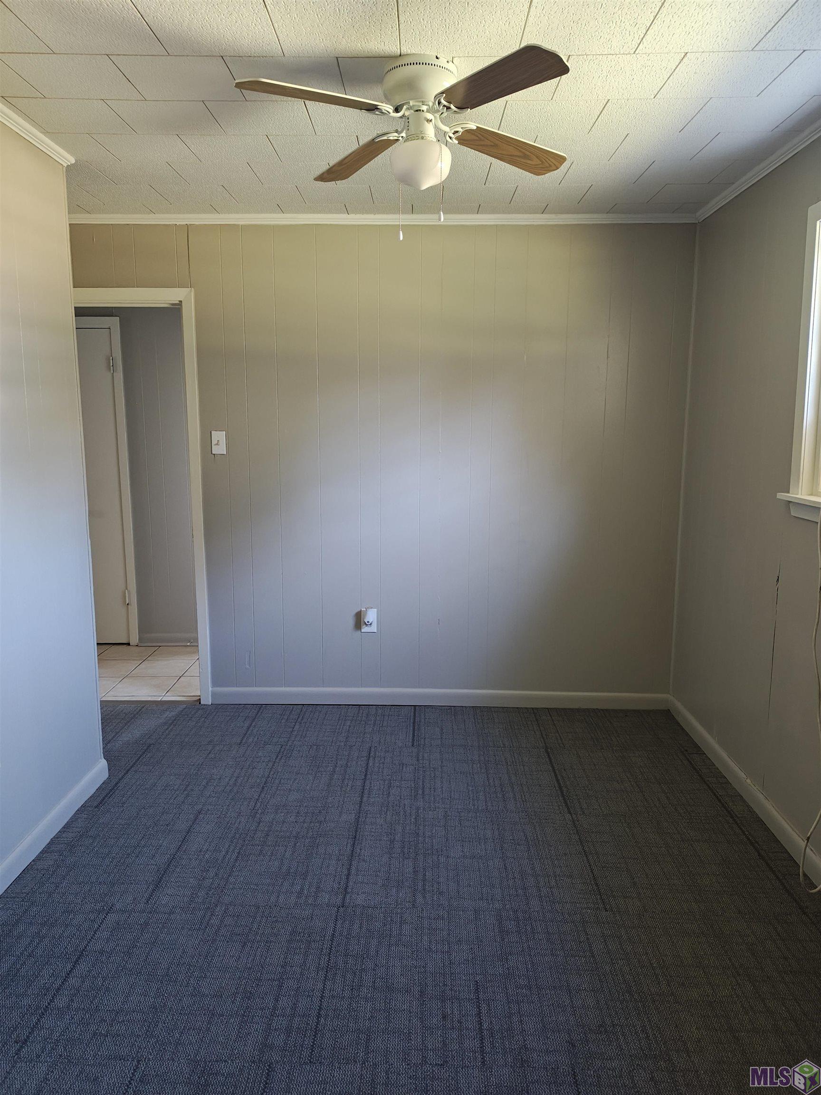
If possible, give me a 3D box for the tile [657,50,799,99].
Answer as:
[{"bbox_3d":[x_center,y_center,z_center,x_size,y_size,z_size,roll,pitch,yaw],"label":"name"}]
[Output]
[{"bbox_3d":[0.878,-1.321,2.203,0.305,0.015,0.305,0,10,1],"label":"tile"}]

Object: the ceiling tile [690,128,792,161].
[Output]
[{"bbox_3d":[1.186,-1.425,2.798,0.290,0.015,0.305,0,10,1],"label":"ceiling tile"}]

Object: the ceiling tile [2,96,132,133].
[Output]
[{"bbox_3d":[-1.080,-1.388,2.530,0.305,0.015,0.305,0,10,1],"label":"ceiling tile"}]

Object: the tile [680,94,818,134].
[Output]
[{"bbox_3d":[1.054,-1.374,2.500,0.305,0.015,0.305,0,10,1],"label":"tile"}]

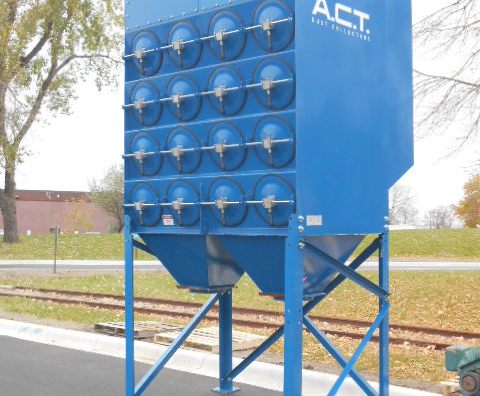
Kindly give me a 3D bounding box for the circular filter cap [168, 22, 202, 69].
[{"bbox_3d":[-0.519,-1.354,6.699,0.432,0.432,0.100,-2,-3,41],"label":"circular filter cap"}]

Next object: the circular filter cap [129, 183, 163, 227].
[{"bbox_3d":[-0.821,0.055,6.478,0.399,0.399,0.090,-2,-2,40],"label":"circular filter cap"}]

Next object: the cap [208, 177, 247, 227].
[{"bbox_3d":[-0.139,0.040,6.326,0.432,0.432,0.100,-2,-3,41],"label":"cap"}]

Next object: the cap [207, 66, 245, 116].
[{"bbox_3d":[-0.140,-0.897,6.357,0.432,0.432,0.100,-2,-3,41],"label":"cap"}]

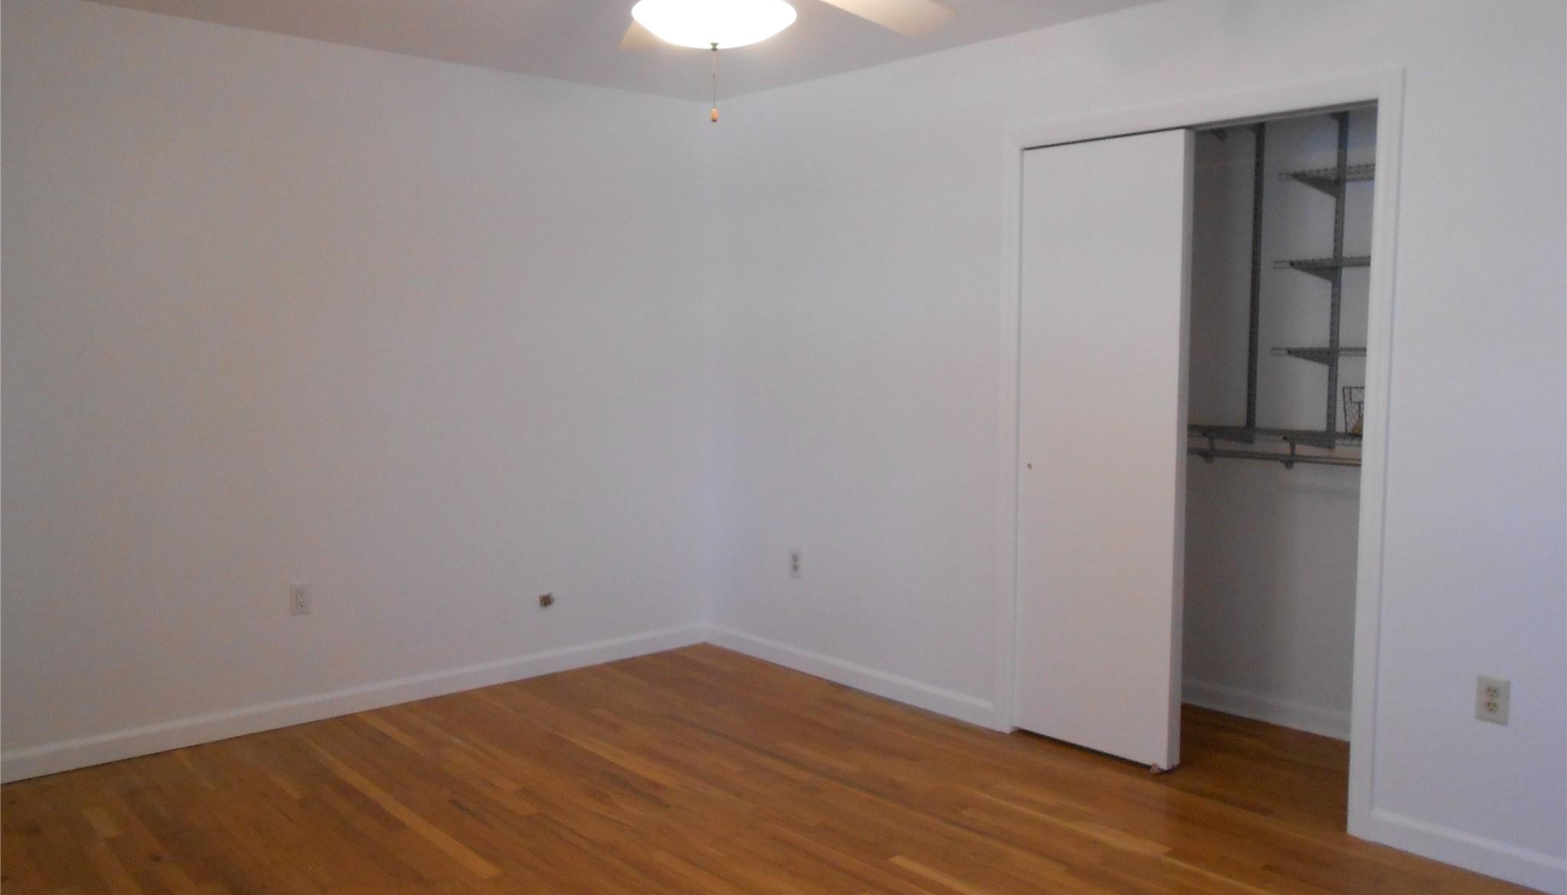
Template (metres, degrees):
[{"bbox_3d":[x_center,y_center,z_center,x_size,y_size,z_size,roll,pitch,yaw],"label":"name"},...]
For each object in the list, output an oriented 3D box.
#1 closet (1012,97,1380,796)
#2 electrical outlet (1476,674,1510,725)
[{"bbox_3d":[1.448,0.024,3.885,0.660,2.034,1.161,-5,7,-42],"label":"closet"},{"bbox_3d":[1.824,0.651,3.027,0.009,0.116,0.073,-5,7,-42],"label":"electrical outlet"}]

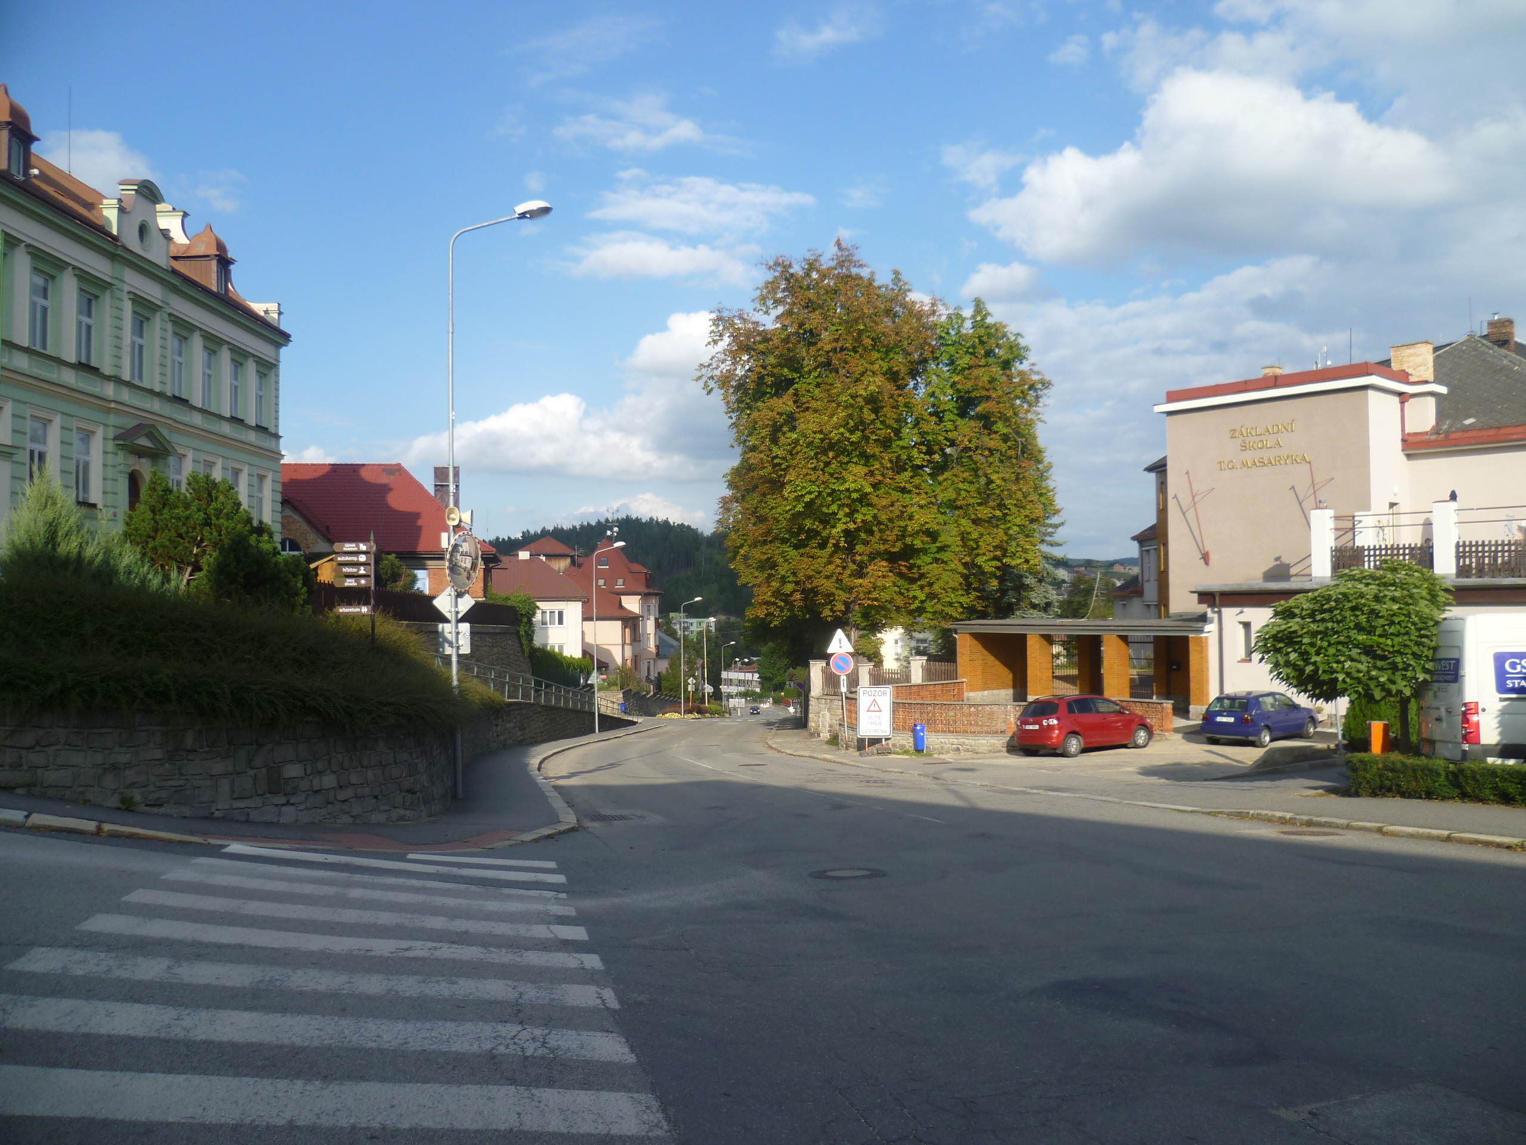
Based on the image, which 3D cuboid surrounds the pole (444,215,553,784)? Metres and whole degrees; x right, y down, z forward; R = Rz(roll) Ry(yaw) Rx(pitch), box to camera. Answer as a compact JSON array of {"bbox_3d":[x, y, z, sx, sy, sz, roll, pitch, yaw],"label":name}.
[{"bbox_3d":[-4.100,-1.158,19.500,1.680,9.430,0.450,-1,-1,3],"label":"pole"}]

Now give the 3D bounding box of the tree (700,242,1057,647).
[{"bbox_3d":[4.290,-4.050,46.000,13.000,16.600,11.200,-1,-1,0],"label":"tree"}]

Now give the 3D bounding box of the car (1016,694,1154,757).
[{"bbox_3d":[9.190,4.270,35.000,4.200,1.580,1.770,-1,-3,-30],"label":"car"}]

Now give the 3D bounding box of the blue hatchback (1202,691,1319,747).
[{"bbox_3d":[14.250,4.110,35.250,4.020,1.430,1.690,-1,-1,-39],"label":"blue hatchback"}]

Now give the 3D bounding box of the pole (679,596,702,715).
[{"bbox_3d":[-5.530,6.680,97.000,1.700,9.400,0.400,-1,-1,3],"label":"pole"}]

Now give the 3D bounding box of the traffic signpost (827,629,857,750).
[{"bbox_3d":[2.490,3.597,38.000,0.870,3.730,0.150,-3,-1,6],"label":"traffic signpost"}]

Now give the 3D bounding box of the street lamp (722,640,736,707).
[{"bbox_3d":[-4.270,13.460,158.000,1.700,9.400,0.400,-1,-1,3],"label":"street lamp"}]

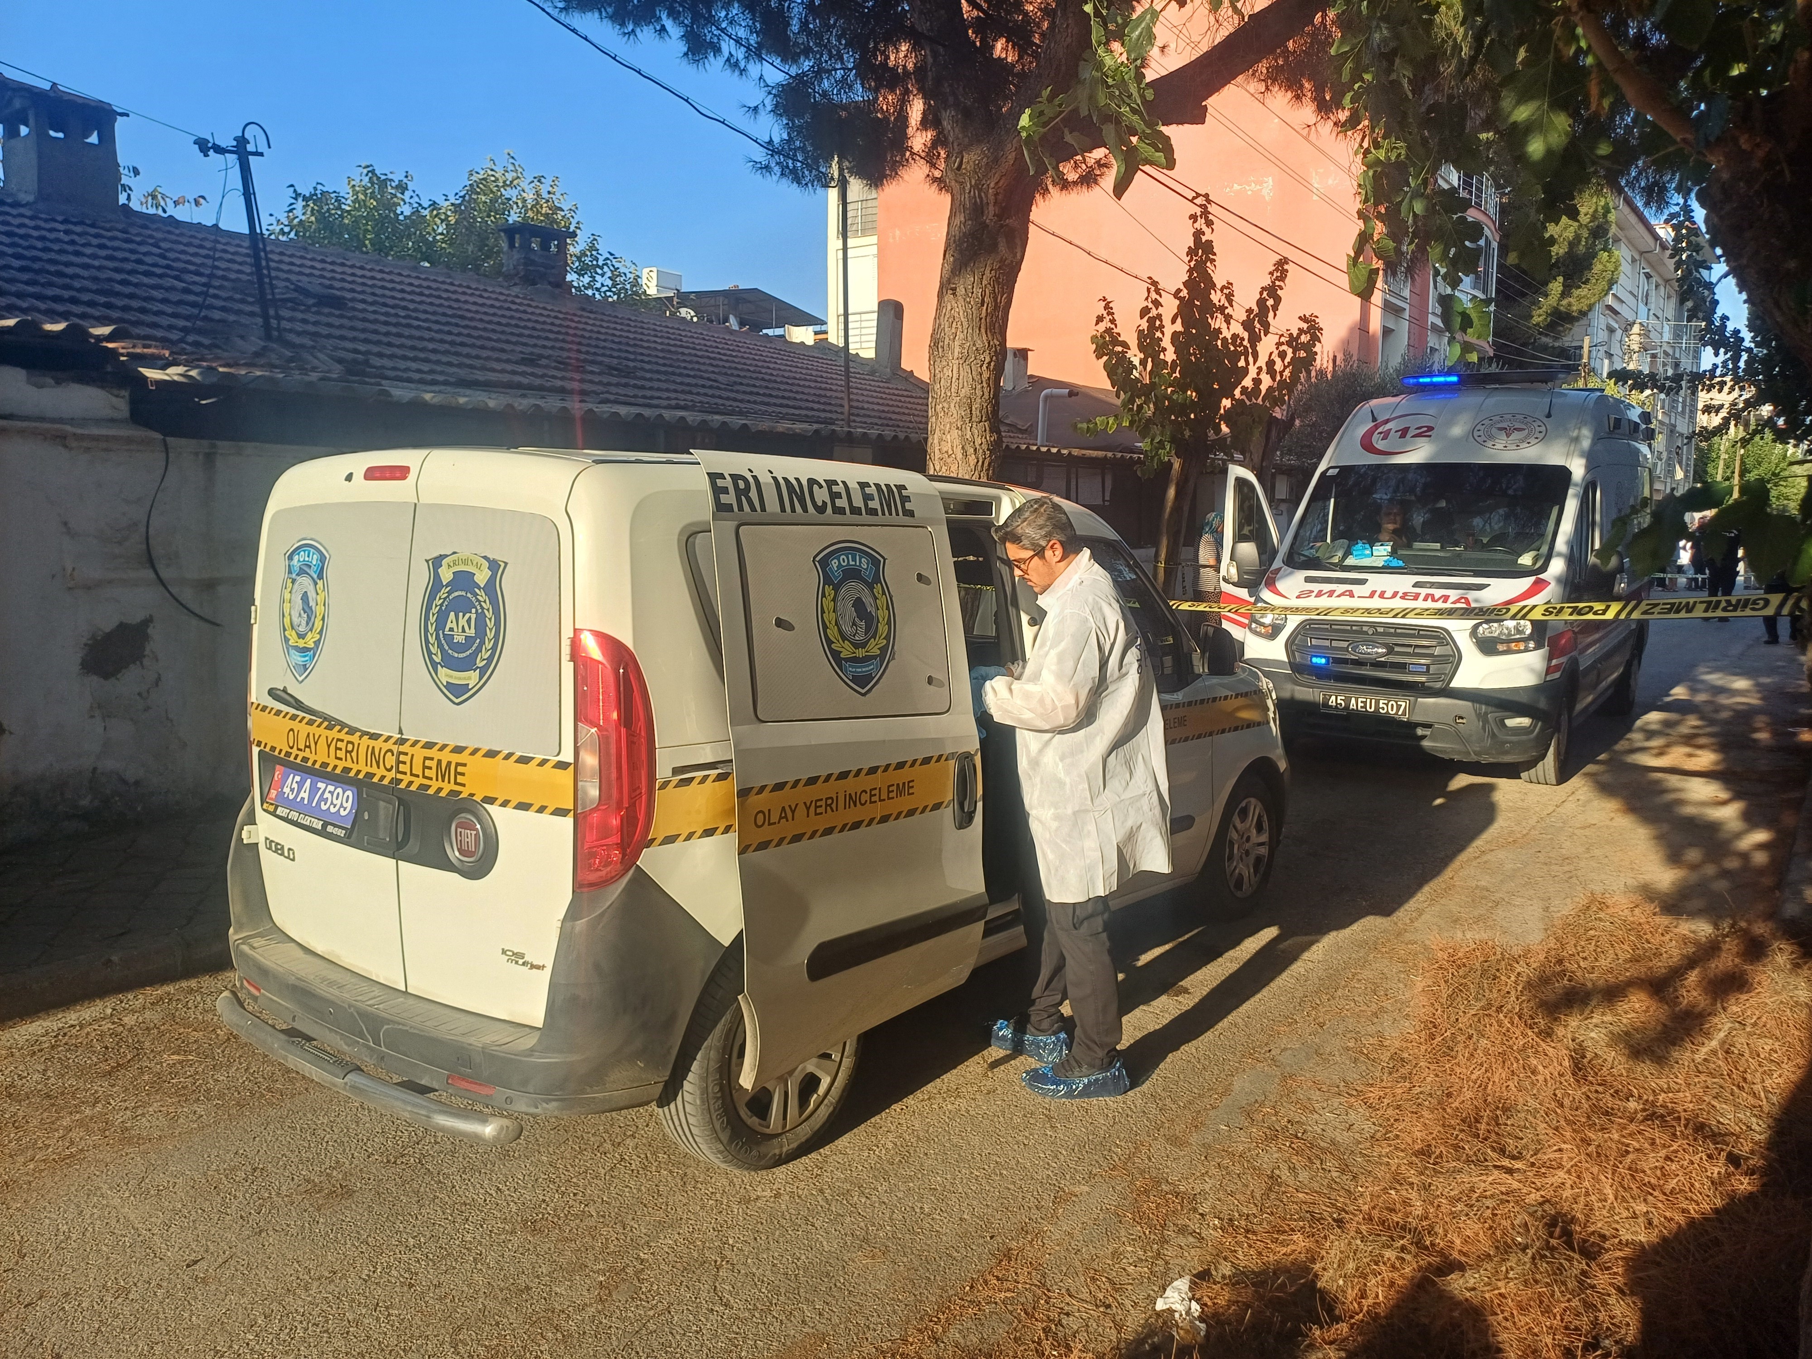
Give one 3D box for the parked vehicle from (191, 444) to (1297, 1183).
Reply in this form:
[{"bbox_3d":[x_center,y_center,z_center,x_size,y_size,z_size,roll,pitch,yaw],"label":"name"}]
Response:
[{"bbox_3d":[-0.040,0.144,4.870,1.900,1.850,4.390,6,9,38],"label":"parked vehicle"}]

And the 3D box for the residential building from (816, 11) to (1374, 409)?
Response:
[{"bbox_3d":[7.391,-9.814,34.670,14.100,14.500,12.500,6,9,37],"label":"residential building"}]

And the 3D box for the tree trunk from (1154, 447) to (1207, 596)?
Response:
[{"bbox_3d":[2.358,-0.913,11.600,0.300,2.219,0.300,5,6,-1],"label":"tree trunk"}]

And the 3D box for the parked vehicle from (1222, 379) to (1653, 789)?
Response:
[{"bbox_3d":[4.550,-0.941,10.460,2.180,2.760,5.980,6,9,35],"label":"parked vehicle"}]

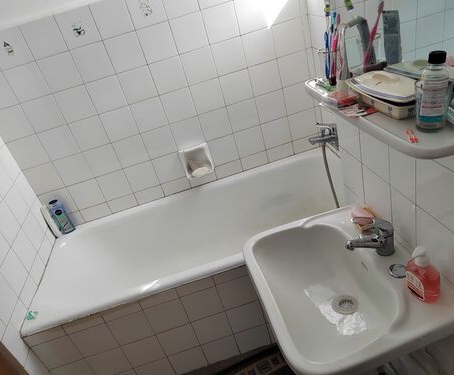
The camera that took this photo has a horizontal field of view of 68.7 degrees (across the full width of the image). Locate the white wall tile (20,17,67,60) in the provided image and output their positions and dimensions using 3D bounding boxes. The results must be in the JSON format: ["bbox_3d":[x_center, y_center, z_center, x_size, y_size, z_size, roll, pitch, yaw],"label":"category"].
[{"bbox_3d":[-0.777,-0.642,1.411,0.150,0.145,0.010,-18,28,-3],"label":"white wall tile"}]

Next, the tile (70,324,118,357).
[{"bbox_3d":[-0.536,0.619,1.348,0.150,0.149,0.010,-18,27,-2],"label":"tile"}]

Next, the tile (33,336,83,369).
[{"bbox_3d":[-0.674,0.660,1.328,0.149,0.147,0.010,-18,27,-2],"label":"tile"}]

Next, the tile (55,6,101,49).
[{"bbox_3d":[-0.635,-0.689,1.418,0.150,0.145,0.010,-18,28,-3],"label":"tile"}]

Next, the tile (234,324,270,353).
[{"bbox_3d":[0.120,0.677,1.493,0.151,0.135,0.010,-18,27,-2],"label":"tile"}]

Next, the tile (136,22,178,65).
[{"bbox_3d":[-0.315,-0.659,1.517,0.151,0.148,0.010,-18,27,-2],"label":"tile"}]

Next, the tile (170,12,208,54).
[{"bbox_3d":[-0.172,-0.703,1.513,0.149,0.147,0.010,-18,27,-2],"label":"tile"}]

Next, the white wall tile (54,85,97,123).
[{"bbox_3d":[-0.702,-0.385,1.546,0.150,0.148,0.009,-18,27,-2],"label":"white wall tile"}]

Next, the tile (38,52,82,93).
[{"bbox_3d":[-0.740,-0.509,1.479,0.150,0.148,0.009,-18,27,-2],"label":"tile"}]

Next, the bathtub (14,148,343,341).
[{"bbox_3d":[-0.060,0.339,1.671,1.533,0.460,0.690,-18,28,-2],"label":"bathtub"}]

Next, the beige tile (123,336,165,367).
[{"bbox_3d":[-0.348,0.693,1.407,0.150,0.150,0.010,-18,28,-3],"label":"beige tile"}]

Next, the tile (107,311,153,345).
[{"bbox_3d":[-0.388,0.566,1.341,0.149,0.147,0.010,-18,27,-2],"label":"tile"}]

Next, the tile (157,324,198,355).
[{"bbox_3d":[-0.205,0.647,1.414,0.150,0.150,0.010,-18,28,-3],"label":"tile"}]

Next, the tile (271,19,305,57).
[{"bbox_3d":[0.300,-0.718,1.606,0.151,0.148,0.010,-18,27,-2],"label":"tile"}]

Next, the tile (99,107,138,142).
[{"bbox_3d":[-0.530,-0.314,1.640,0.150,0.149,0.010,-18,27,-2],"label":"tile"}]

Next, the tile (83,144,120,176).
[{"bbox_3d":[-0.632,-0.139,1.698,0.151,0.148,0.010,-18,27,-2],"label":"tile"}]

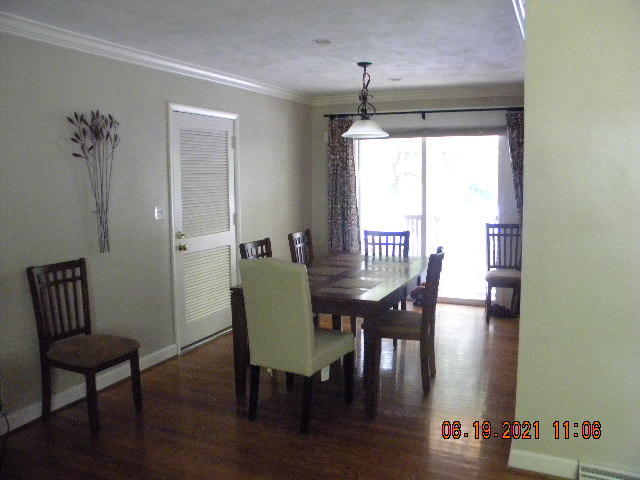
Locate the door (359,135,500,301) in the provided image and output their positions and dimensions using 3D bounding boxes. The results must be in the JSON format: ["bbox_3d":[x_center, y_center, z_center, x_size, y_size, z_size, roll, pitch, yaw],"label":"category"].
[{"bbox_3d":[1.204,-0.254,5.991,1.760,2.000,0.100,3,8,25],"label":"door"}]

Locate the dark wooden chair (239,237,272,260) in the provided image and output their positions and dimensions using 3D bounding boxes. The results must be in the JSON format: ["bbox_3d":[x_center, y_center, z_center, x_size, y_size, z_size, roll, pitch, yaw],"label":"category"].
[{"bbox_3d":[-0.277,0.509,4.167,0.540,0.975,0.450,4,9,30],"label":"dark wooden chair"}]

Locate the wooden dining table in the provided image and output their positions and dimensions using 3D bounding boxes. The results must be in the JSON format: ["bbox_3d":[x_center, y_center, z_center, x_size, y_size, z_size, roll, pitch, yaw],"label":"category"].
[{"bbox_3d":[0.233,0.630,4.101,1.040,0.765,1.670,2,8,25],"label":"wooden dining table"}]

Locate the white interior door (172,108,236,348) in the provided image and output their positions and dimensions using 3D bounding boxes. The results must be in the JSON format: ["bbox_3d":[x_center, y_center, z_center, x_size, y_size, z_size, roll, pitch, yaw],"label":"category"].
[{"bbox_3d":[-1.013,-0.095,4.703,0.060,2.030,0.850,3,8,25],"label":"white interior door"}]

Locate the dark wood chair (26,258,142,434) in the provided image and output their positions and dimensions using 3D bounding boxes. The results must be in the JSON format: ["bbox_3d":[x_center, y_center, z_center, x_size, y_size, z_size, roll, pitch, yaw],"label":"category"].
[{"bbox_3d":[-1.421,0.635,3.197,0.540,0.960,0.430,2,8,25],"label":"dark wood chair"}]

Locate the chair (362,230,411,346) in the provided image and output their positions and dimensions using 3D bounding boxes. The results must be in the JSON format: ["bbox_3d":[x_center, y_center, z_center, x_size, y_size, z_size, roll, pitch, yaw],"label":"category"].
[{"bbox_3d":[0.548,0.433,4.807,0.440,0.970,0.550,2,8,25],"label":"chair"}]

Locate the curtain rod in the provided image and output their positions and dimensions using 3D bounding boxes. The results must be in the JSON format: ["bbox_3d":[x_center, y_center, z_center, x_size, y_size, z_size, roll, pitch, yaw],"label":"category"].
[{"bbox_3d":[1.164,-1.428,5.805,2.400,0.050,0.070,2,7,23],"label":"curtain rod"}]

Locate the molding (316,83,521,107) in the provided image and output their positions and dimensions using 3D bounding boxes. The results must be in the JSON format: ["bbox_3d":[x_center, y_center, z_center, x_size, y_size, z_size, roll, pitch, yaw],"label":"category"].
[{"bbox_3d":[1.077,-1.624,5.790,2.650,0.130,0.100,3,8,25],"label":"molding"}]

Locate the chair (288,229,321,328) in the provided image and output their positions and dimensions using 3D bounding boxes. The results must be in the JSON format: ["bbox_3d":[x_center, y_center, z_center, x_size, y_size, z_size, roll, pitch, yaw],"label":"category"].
[{"bbox_3d":[0.053,0.426,4.785,0.540,0.975,0.450,4,9,29],"label":"chair"}]

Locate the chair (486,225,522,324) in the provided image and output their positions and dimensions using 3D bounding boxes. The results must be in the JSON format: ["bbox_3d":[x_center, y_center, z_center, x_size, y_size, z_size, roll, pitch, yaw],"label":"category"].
[{"bbox_3d":[1.932,0.346,5.331,0.450,0.975,0.540,1,8,11],"label":"chair"}]

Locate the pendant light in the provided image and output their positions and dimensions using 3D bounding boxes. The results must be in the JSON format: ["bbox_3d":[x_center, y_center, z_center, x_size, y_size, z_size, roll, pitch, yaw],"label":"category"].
[{"bbox_3d":[0.393,-1.217,4.518,0.430,0.620,0.430,-1,7,0],"label":"pendant light"}]

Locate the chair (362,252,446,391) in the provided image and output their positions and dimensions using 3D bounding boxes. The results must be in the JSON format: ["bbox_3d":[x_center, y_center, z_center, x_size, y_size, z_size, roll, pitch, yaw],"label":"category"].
[{"bbox_3d":[0.612,0.556,3.780,0.540,0.975,0.450,3,8,22],"label":"chair"}]

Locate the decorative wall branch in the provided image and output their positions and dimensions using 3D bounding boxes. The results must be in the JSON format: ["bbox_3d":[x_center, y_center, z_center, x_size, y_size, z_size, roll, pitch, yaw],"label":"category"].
[{"bbox_3d":[-1.484,-0.398,3.511,0.060,0.970,0.440,2,8,25],"label":"decorative wall branch"}]

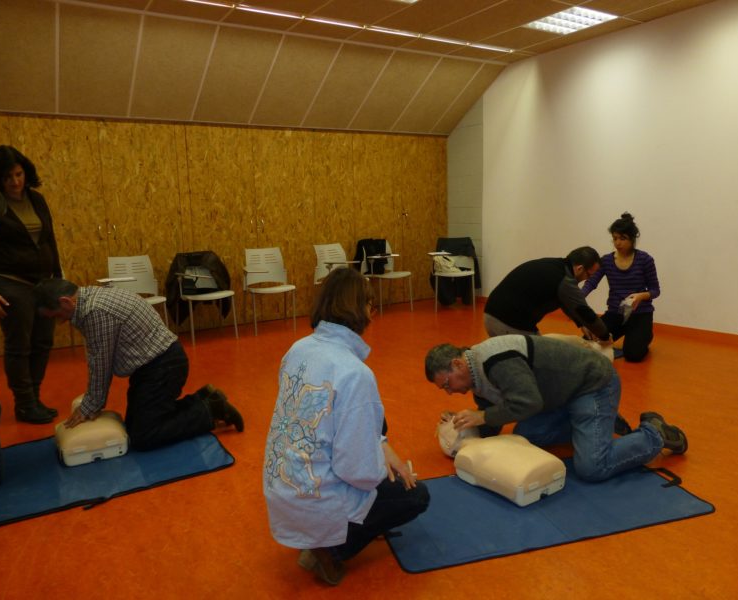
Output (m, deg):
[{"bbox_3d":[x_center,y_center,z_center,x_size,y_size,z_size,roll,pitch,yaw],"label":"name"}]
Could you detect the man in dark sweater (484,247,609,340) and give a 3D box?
[{"bbox_3d":[1.360,0.065,4.380,1.060,0.940,0.550,-1,10,-1],"label":"man in dark sweater"}]

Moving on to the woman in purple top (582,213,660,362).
[{"bbox_3d":[2.047,-0.104,4.500,0.580,1.170,0.680,7,13,40],"label":"woman in purple top"}]

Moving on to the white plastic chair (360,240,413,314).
[{"bbox_3d":[0.171,-0.281,6.697,0.540,0.840,0.620,-7,12,-28],"label":"white plastic chair"}]

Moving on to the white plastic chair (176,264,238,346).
[{"bbox_3d":[-1.655,-0.026,5.493,0.540,0.840,0.620,-8,12,-33],"label":"white plastic chair"}]

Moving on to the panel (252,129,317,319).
[{"bbox_3d":[-0.925,-0.847,6.333,0.676,2.140,0.030,-7,11,-30],"label":"panel"}]

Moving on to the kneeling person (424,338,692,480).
[{"bbox_3d":[0.907,0.504,2.797,1.270,0.660,0.560,-3,11,-12],"label":"kneeling person"}]

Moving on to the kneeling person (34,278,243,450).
[{"bbox_3d":[-1.282,0.323,3.157,0.980,0.940,0.520,-7,11,-28],"label":"kneeling person"}]

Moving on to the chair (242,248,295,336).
[{"bbox_3d":[-1.073,-0.099,5.829,0.540,0.840,0.620,-5,11,-21],"label":"chair"}]

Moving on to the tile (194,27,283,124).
[{"bbox_3d":[-1.279,-2.131,5.347,0.600,0.030,1.161,-7,-24,-30],"label":"tile"}]

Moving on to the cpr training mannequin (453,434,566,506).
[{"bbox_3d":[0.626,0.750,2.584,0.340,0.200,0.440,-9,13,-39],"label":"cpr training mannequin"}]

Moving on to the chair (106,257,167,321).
[{"bbox_3d":[-2.215,0.034,5.223,0.540,0.840,0.620,-7,12,-31],"label":"chair"}]

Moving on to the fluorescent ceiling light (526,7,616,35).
[{"bbox_3d":[1.791,-2.504,4.932,0.600,0.080,0.600,-7,12,-31],"label":"fluorescent ceiling light"}]

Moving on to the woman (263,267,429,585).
[{"bbox_3d":[-0.087,0.422,2.048,0.600,1.070,0.500,-8,12,-32],"label":"woman"}]

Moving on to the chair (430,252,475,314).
[{"bbox_3d":[1.017,-0.303,6.726,0.540,0.840,0.620,0,10,8],"label":"chair"}]

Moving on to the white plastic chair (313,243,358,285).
[{"bbox_3d":[-0.310,-0.186,6.247,0.560,0.840,0.560,-9,13,-38],"label":"white plastic chair"}]

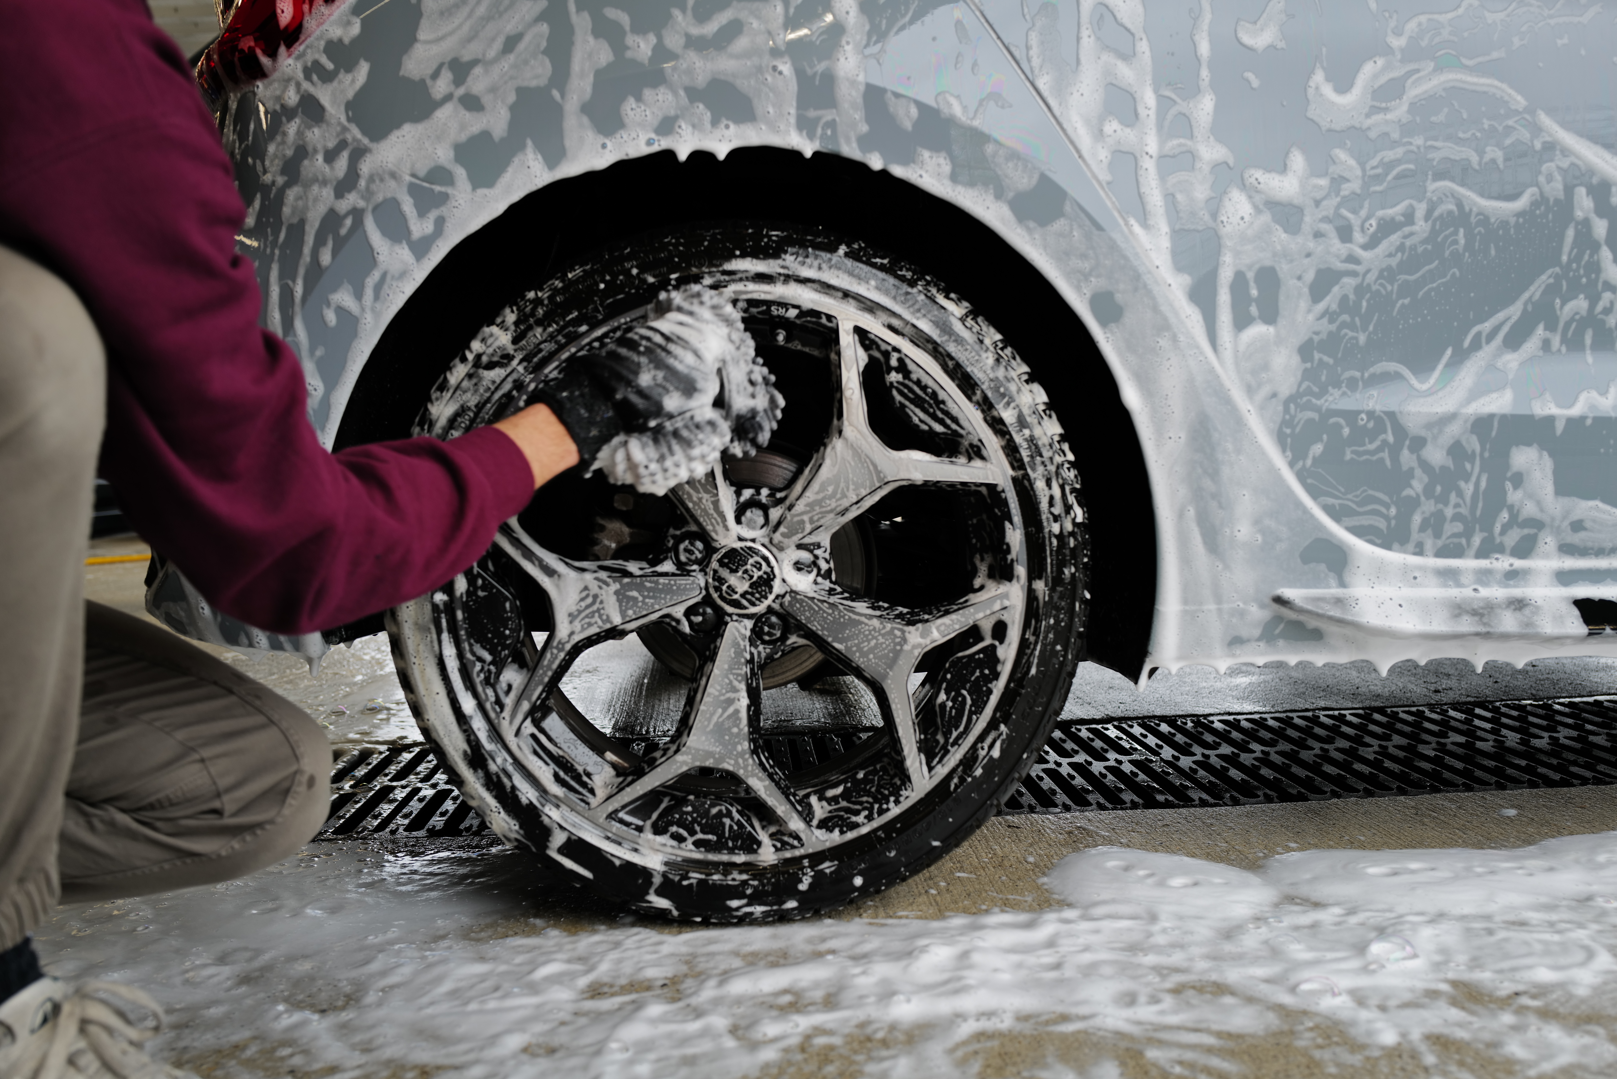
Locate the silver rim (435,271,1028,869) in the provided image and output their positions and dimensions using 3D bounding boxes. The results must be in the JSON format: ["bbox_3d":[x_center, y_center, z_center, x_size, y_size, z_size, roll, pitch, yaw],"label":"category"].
[{"bbox_3d":[-0.069,0.025,1.258,0.537,0.537,0.200,-2,5,-3],"label":"silver rim"}]

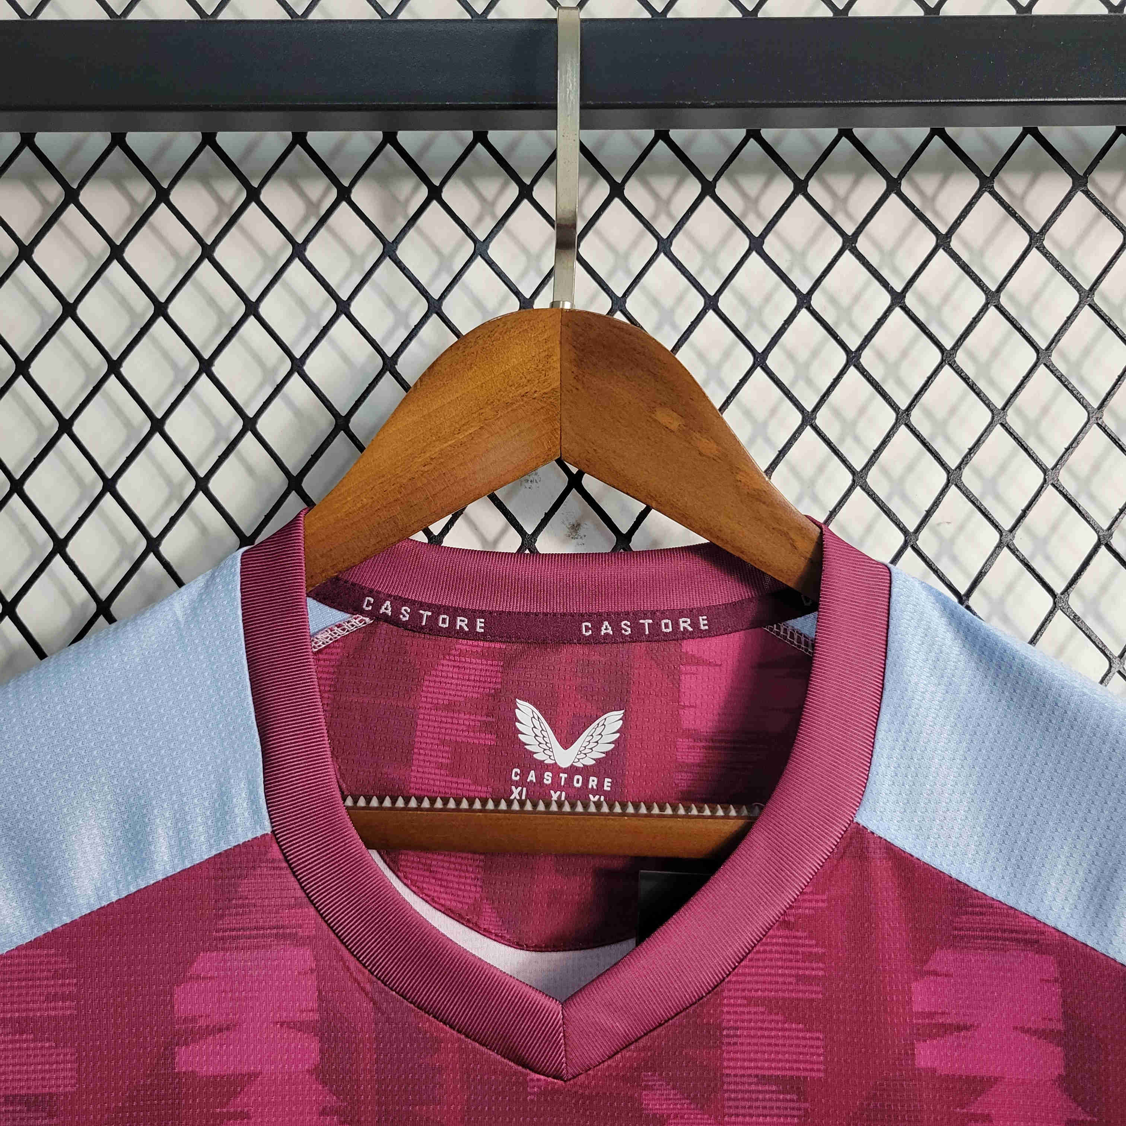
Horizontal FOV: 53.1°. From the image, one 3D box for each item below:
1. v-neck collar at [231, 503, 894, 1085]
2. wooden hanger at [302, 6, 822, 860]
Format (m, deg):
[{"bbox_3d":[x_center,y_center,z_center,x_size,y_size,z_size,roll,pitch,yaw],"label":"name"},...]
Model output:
[{"bbox_3d":[0.001,0.071,0.372,0.213,0.178,0.055,0,0,0],"label":"v-neck collar"},{"bbox_3d":[0.000,-0.045,0.382,0.440,0.280,0.060,0,0,0],"label":"wooden hanger"}]

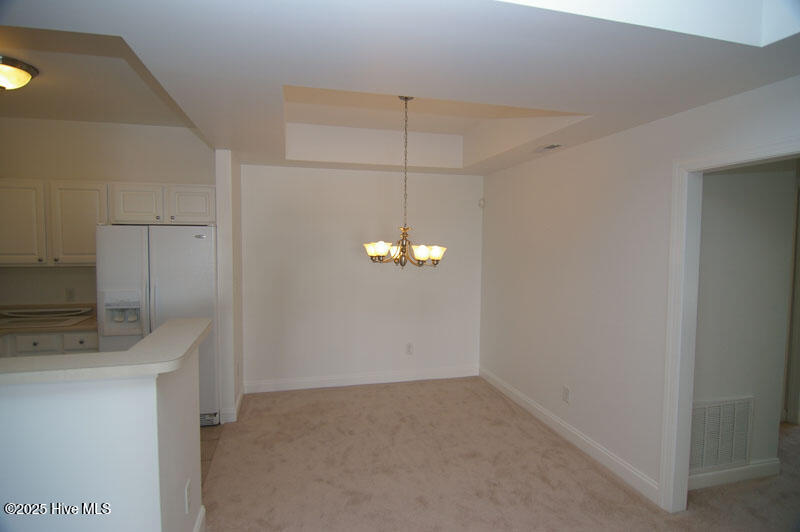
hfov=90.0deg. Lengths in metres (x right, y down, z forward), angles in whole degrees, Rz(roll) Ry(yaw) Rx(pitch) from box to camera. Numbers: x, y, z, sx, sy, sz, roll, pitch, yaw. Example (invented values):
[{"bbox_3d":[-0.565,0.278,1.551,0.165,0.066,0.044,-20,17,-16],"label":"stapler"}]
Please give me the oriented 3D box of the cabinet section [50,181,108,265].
[{"bbox_3d":[-2.894,-0.381,3.721,0.470,0.743,0.317,0,3,-14],"label":"cabinet section"}]

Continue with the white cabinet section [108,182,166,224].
[{"bbox_3d":[-2.449,-0.574,3.824,0.445,0.373,0.317,0,3,-14],"label":"white cabinet section"}]

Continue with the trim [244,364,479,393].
[{"bbox_3d":[-0.335,1.289,4.589,2.740,0.130,0.018,-1,4,-15],"label":"trim"}]

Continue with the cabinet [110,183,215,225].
[{"bbox_3d":[-2.238,-0.577,3.882,0.915,0.370,0.330,-1,4,-15],"label":"cabinet"}]

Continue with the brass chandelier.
[{"bbox_3d":[0.037,-0.646,3.154,0.685,1.335,0.685,-1,4,-15],"label":"brass chandelier"}]

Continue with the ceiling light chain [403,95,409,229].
[{"bbox_3d":[0.041,-0.814,3.145,0.030,0.990,0.030,-1,4,-15],"label":"ceiling light chain"}]

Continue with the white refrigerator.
[{"bbox_3d":[-2.089,0.524,3.711,0.885,1.745,0.780,-1,4,-15],"label":"white refrigerator"}]

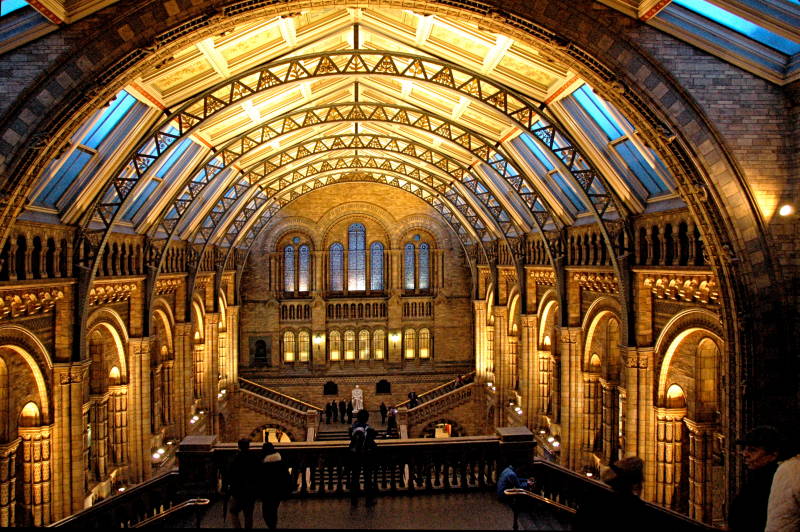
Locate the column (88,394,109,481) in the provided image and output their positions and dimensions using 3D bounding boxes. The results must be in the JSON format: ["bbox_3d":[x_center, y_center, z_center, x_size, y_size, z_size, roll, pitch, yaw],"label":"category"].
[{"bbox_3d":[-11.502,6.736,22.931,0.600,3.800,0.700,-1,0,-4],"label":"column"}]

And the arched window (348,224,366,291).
[{"bbox_3d":[-3.337,-0.665,46.979,1.420,5.330,0.350,-1,0,-4],"label":"arched window"}]

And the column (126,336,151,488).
[{"bbox_3d":[-10.393,5.871,24.360,0.900,5.873,0.920,-1,0,-4],"label":"column"}]

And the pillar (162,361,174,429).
[{"bbox_3d":[-11.983,6.644,30.998,0.720,3.800,0.720,-1,0,-4],"label":"pillar"}]

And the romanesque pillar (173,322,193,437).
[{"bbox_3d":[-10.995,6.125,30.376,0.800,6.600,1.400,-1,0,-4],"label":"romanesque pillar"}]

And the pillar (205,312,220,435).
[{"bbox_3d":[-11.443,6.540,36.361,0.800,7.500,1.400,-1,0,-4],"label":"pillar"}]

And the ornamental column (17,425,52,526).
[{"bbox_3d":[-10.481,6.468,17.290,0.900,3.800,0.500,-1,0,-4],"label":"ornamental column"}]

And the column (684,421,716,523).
[{"bbox_3d":[8.753,6.181,17.373,0.840,3.540,0.780,-1,0,-4],"label":"column"}]

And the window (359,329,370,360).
[{"bbox_3d":[-2.817,6.308,47.565,0.900,2.350,0.300,-1,0,-4],"label":"window"}]

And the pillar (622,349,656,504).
[{"bbox_3d":[7.743,5.395,19.710,0.900,5.523,0.920,-1,0,-4],"label":"pillar"}]

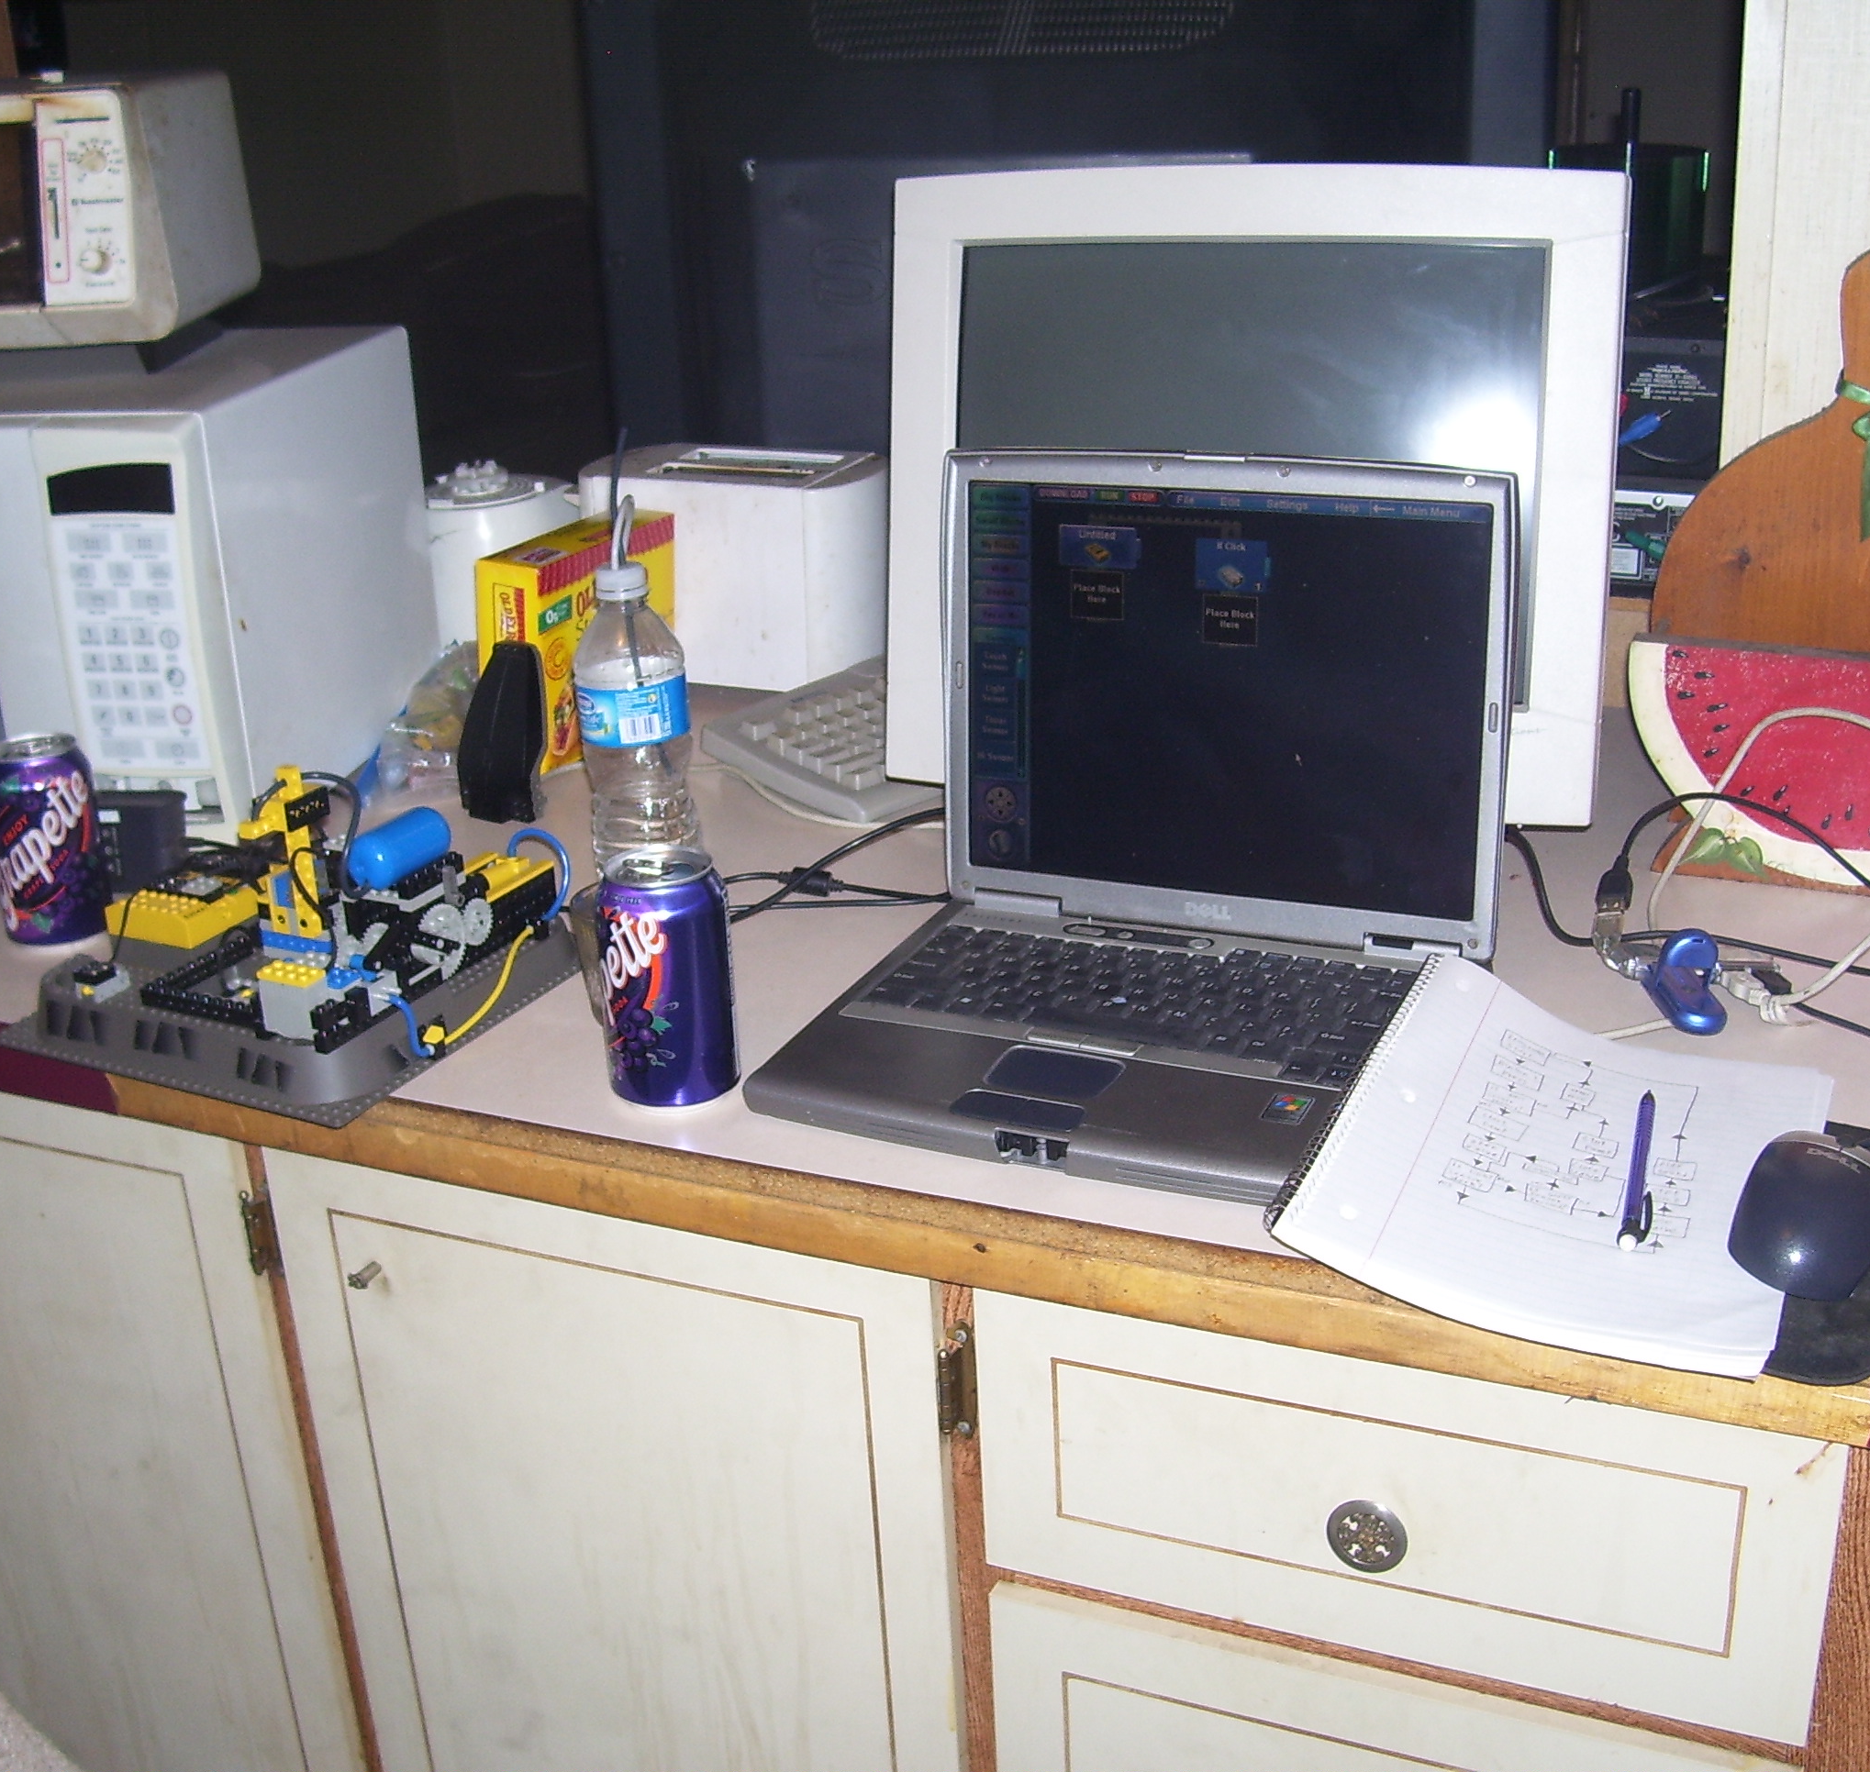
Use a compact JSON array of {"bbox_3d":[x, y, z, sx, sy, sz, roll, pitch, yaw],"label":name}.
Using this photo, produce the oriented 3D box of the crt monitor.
[{"bbox_3d":[0.230,-0.252,1.470,0.412,0.420,0.430,5,23,20],"label":"crt monitor"}]

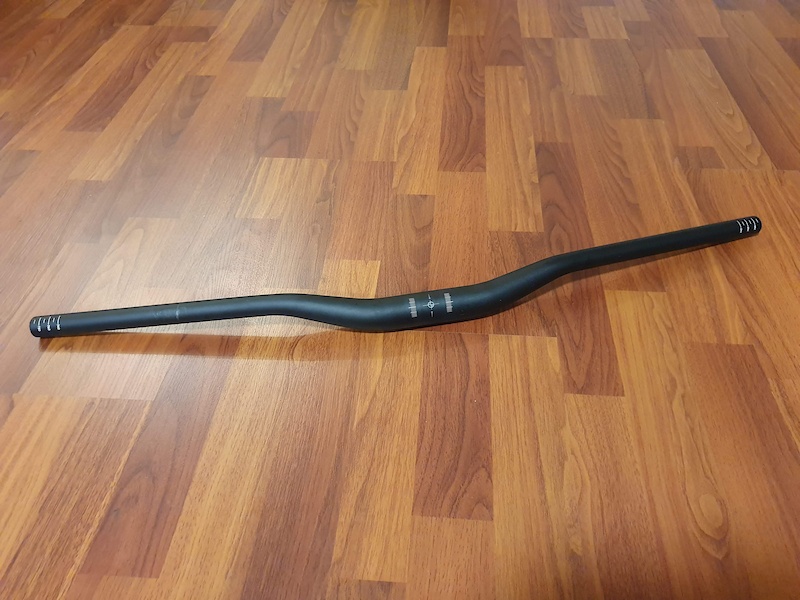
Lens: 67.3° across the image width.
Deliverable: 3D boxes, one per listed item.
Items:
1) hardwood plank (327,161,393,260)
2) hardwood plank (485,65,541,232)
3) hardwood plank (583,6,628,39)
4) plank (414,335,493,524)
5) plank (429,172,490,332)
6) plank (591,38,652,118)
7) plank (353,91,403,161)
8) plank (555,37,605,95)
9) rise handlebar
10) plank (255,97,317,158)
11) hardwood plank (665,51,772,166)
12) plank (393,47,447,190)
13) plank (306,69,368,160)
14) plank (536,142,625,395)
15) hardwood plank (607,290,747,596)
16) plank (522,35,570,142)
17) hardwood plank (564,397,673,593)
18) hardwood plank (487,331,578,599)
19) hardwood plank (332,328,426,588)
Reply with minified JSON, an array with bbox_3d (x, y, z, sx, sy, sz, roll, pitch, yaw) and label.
[{"bbox_3d":[-0.044,-0.115,0.771,0.063,0.012,0.205,2,46,5],"label":"hardwood plank"},{"bbox_3d":[0.156,-0.231,0.862,0.066,0.012,0.427,3,47,5],"label":"hardwood plank"},{"bbox_3d":[0.379,-0.511,1.118,0.067,0.012,0.148,3,47,5],"label":"hardwood plank"},{"bbox_3d":[0.051,0.108,0.551,0.065,0.012,0.195,2,46,5],"label":"plank"},{"bbox_3d":[0.071,-0.066,0.716,0.066,0.010,0.286,2,46,5],"label":"plank"},{"bbox_3d":[0.369,-0.366,0.995,0.066,0.012,0.284,2,46,5],"label":"plank"},{"bbox_3d":[-0.026,-0.264,0.913,0.063,0.012,0.209,2,46,5],"label":"plank"},{"bbox_3d":[0.297,-0.385,1.002,0.067,0.012,0.204,3,47,5],"label":"plank"},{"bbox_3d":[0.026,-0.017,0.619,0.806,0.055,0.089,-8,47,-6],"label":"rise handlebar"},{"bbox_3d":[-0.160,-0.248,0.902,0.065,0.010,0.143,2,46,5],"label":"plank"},{"bbox_3d":[0.473,-0.295,0.910,0.062,0.012,0.356,3,47,5],"label":"hardwood plank"},{"bbox_3d":[0.038,-0.293,0.939,0.061,0.012,0.448,2,46,5],"label":"plank"},{"bbox_3d":[-0.088,-0.286,0.923,0.062,0.012,0.268,3,47,5],"label":"plank"},{"bbox_3d":[0.200,-0.065,0.710,0.057,0.010,0.435,2,46,5],"label":"plank"},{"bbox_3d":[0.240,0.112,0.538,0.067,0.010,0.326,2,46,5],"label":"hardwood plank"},{"bbox_3d":[0.235,-0.347,0.983,0.060,0.012,0.356,2,46,5],"label":"plank"},{"bbox_3d":[0.173,0.160,0.496,0.060,0.012,0.186,2,46,5],"label":"hardwood plank"},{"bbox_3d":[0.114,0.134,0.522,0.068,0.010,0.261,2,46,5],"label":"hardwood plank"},{"bbox_3d":[-0.013,0.124,0.533,0.056,0.012,0.244,3,47,5],"label":"hardwood plank"}]

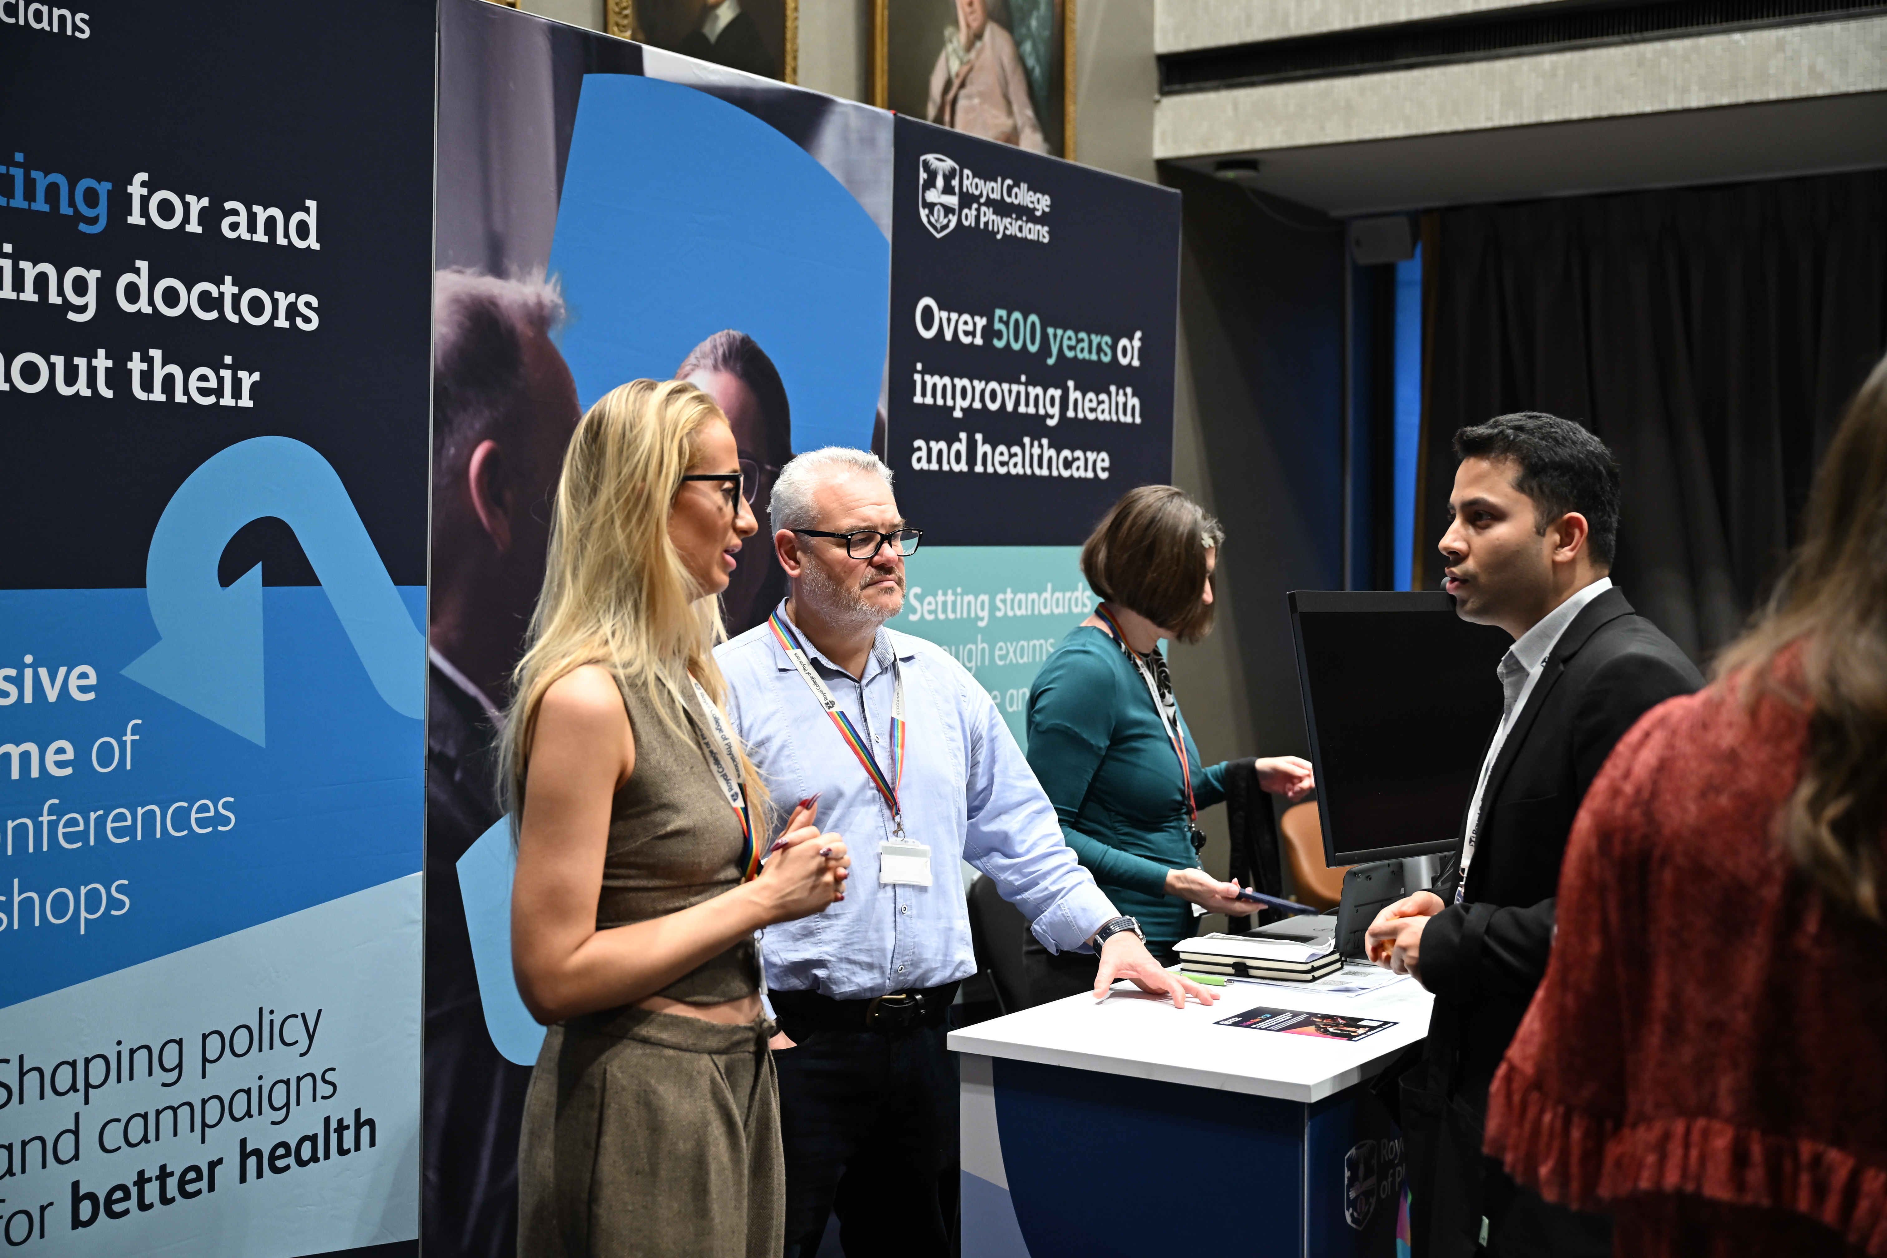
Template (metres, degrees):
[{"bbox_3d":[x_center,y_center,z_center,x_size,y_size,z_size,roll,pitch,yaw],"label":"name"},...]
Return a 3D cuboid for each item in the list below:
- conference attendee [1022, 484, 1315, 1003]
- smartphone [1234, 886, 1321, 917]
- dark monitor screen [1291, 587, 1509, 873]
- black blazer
[{"bbox_3d":[0.369,0.624,3.622,0.460,1.700,0.480,0,2,18],"label":"conference attendee"},{"bbox_3d":[0.504,0.413,3.420,0.152,0.010,0.074,15,-4,17],"label":"smartphone"},{"bbox_3d":[0.758,0.144,3.461,0.620,0.395,0.050,-1,-9,-40],"label":"dark monitor screen"},{"bbox_3d":[0.733,0.339,2.670,0.370,0.780,0.480,-1,2,-21],"label":"black blazer"}]

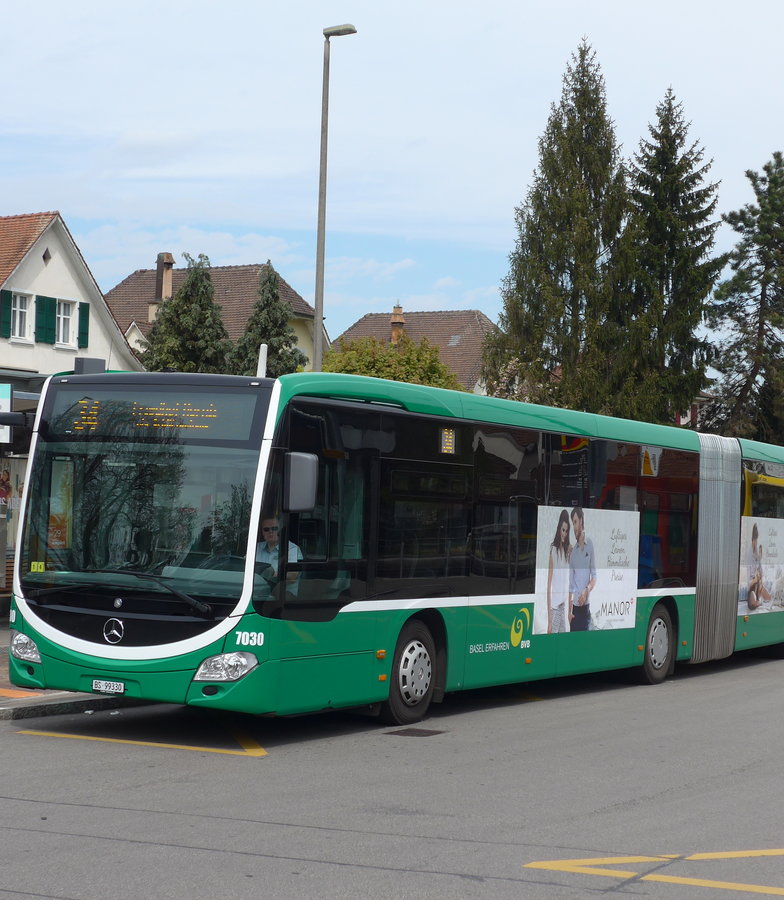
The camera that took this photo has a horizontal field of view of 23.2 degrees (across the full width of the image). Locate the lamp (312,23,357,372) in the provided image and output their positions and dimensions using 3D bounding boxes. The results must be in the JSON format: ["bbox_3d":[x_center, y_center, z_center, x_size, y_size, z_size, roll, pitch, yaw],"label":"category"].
[{"bbox_3d":[-0.993,-2.086,31.518,0.680,10.026,0.250,1,-2,33],"label":"lamp"}]

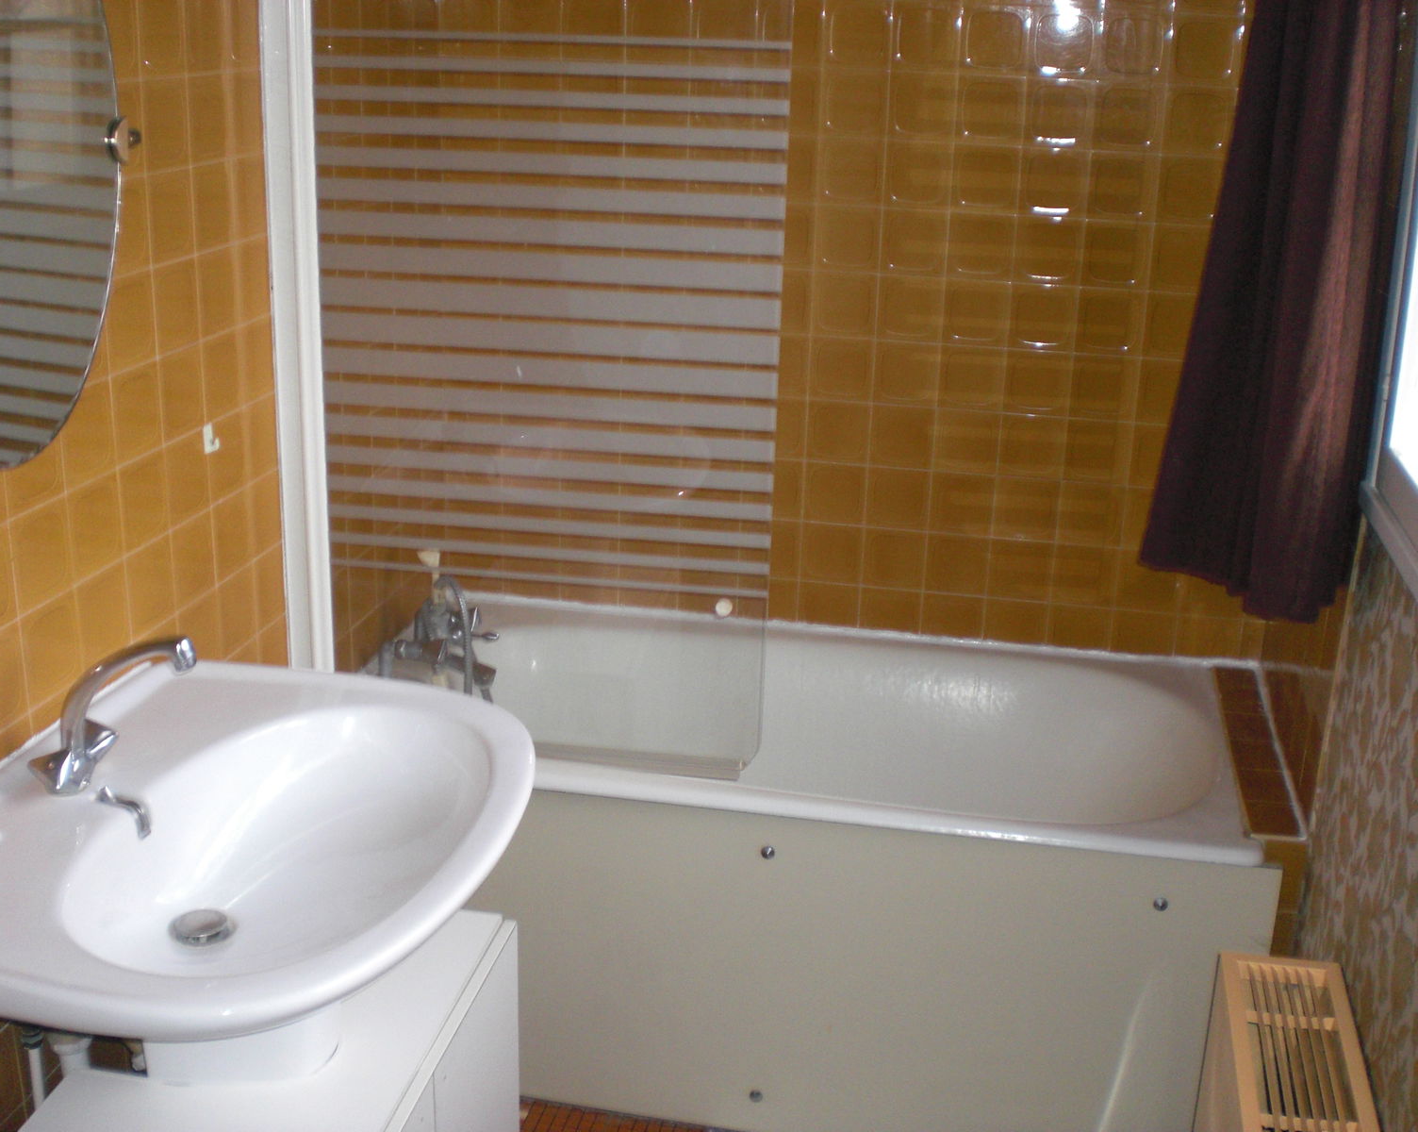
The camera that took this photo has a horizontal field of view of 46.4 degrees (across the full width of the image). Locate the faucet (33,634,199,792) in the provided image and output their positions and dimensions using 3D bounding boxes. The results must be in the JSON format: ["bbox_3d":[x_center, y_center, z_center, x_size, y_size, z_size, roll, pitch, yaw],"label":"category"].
[{"bbox_3d":[-0.608,0.153,1.706,0.176,0.179,0.134,5,19,10],"label":"faucet"}]

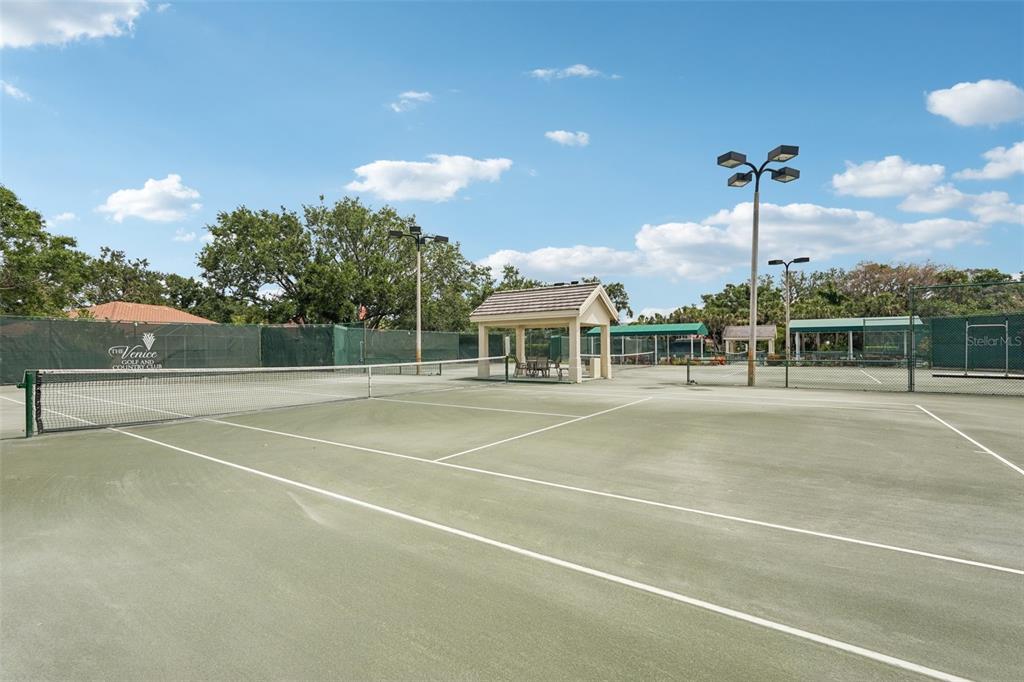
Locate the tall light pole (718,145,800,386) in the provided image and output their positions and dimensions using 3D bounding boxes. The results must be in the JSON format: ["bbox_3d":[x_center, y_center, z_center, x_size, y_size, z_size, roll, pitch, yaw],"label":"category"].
[{"bbox_3d":[8.308,-2.192,15.137,2.100,7.450,2.700,-1,-1,35],"label":"tall light pole"}]

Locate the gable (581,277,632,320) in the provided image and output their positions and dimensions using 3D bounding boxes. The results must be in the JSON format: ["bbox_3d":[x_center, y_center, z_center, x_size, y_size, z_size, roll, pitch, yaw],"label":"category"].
[{"bbox_3d":[3.395,-1.608,18.531,0.500,1.450,3.600,-1,-1,35],"label":"gable"}]

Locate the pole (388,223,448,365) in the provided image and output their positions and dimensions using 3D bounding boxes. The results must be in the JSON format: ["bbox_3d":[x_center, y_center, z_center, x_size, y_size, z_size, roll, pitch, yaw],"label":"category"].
[{"bbox_3d":[-4.903,-1.962,24.089,2.100,7.450,2.700,-1,-1,35],"label":"pole"}]

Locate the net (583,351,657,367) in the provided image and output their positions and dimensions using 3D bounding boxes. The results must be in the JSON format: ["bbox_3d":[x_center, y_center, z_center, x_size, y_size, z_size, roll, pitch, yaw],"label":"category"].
[{"bbox_3d":[6.525,1.235,27.396,0.120,1.040,12.700,-1,-1,35],"label":"net"}]

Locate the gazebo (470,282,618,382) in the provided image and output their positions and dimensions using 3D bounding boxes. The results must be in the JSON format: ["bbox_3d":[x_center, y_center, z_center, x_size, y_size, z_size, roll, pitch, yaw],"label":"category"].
[{"bbox_3d":[1.394,-0.319,19.909,5.350,3.950,3.650,-1,-1,35],"label":"gazebo"}]

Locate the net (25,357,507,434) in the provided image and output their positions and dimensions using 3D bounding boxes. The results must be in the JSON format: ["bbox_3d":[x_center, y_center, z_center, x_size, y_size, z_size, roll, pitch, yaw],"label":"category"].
[{"bbox_3d":[-3.859,1.046,12.341,0.120,1.040,12.700,-1,-1,35],"label":"net"}]

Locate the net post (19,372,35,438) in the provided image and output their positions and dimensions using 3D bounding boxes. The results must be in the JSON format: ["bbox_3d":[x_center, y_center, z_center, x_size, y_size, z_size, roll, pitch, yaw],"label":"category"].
[{"bbox_3d":[-7.521,0.987,7.032,0.110,1.050,0.180,-1,-1,35],"label":"net post"}]

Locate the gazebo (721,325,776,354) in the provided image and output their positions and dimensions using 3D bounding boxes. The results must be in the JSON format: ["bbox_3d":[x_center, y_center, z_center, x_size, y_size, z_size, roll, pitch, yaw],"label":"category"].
[{"bbox_3d":[27.312,0.136,52.232,5.000,3.750,3.550,-1,-1,35],"label":"gazebo"}]

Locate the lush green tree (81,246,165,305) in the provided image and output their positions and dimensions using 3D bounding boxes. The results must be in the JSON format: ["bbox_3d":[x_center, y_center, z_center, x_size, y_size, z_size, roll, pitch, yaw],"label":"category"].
[{"bbox_3d":[-38.425,-3.128,44.985,8.000,11.000,8.000,0,-1,-41],"label":"lush green tree"}]

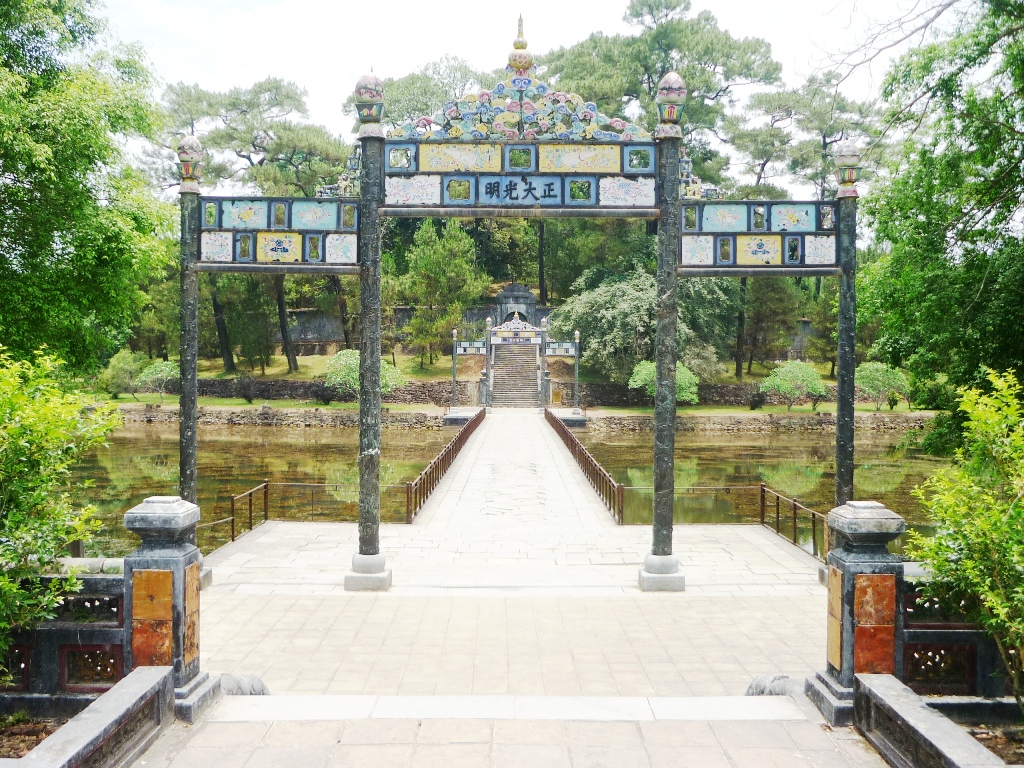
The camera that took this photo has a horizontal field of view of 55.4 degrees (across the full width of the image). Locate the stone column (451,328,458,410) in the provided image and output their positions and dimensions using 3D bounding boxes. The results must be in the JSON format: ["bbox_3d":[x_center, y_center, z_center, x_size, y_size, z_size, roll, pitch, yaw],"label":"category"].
[{"bbox_3d":[-3.917,-0.940,66.500,0.540,5.700,0.540,0,1,0],"label":"stone column"}]

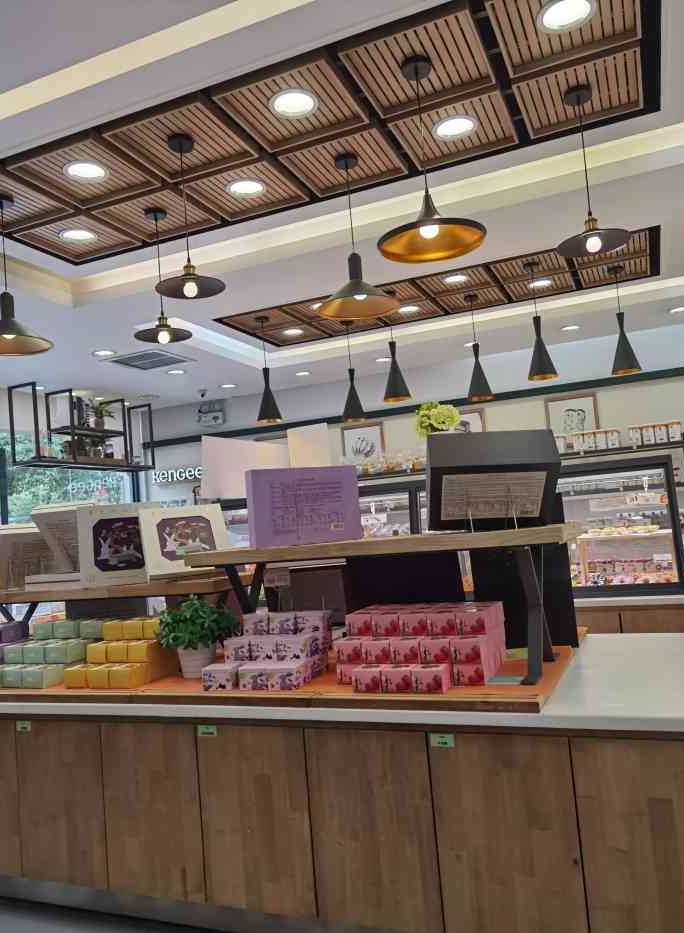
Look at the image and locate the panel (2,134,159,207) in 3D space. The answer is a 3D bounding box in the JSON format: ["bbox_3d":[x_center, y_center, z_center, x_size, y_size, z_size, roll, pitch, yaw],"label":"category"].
[{"bbox_3d":[-1.108,-1.278,3.156,0.447,0.050,0.447,-6,-5,22],"label":"panel"}]

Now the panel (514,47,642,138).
[{"bbox_3d":[0.895,-1.405,2.735,0.425,0.040,0.420,-6,-5,22],"label":"panel"}]

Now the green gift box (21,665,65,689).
[{"bbox_3d":[-1.288,0.907,3.144,0.113,0.072,0.123,-6,-5,22],"label":"green gift box"}]

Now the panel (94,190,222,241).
[{"bbox_3d":[-0.912,-1.259,3.627,0.447,0.050,0.447,-6,-5,22],"label":"panel"}]

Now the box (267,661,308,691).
[{"bbox_3d":[-0.183,0.721,2.503,0.105,0.071,0.105,-7,-6,22],"label":"box"}]

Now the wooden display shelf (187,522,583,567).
[{"bbox_3d":[0.175,0.289,2.655,1.302,0.052,0.630,-7,-6,22],"label":"wooden display shelf"}]

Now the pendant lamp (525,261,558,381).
[{"bbox_3d":[1.169,-0.875,4.341,0.182,0.707,0.182,-7,-6,22],"label":"pendant lamp"}]

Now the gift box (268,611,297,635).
[{"bbox_3d":[-0.223,0.668,3.128,0.124,0.084,0.131,-7,-6,22],"label":"gift box"}]

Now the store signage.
[{"bbox_3d":[-1.655,0.055,7.300,0.605,0.158,0.040,-7,-6,22],"label":"store signage"}]

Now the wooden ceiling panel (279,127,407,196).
[{"bbox_3d":[0.013,-1.260,2.996,0.402,0.050,0.408,-7,-6,22],"label":"wooden ceiling panel"}]

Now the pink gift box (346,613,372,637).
[{"bbox_3d":[0.093,0.676,3.116,0.118,0.085,0.115,-6,-5,22],"label":"pink gift box"}]

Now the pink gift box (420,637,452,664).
[{"bbox_3d":[0.321,0.600,2.401,0.099,0.071,0.105,-7,-6,22],"label":"pink gift box"}]

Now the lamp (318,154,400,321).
[{"bbox_3d":[0.045,-1.060,3.284,0.367,0.724,0.367,-4,-5,0],"label":"lamp"}]

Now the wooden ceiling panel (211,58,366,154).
[{"bbox_3d":[-0.184,-1.379,2.777,0.447,0.050,0.447,-6,-5,22],"label":"wooden ceiling panel"}]

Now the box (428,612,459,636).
[{"bbox_3d":[0.398,0.597,2.792,0.112,0.082,0.114,-7,-6,22],"label":"box"}]

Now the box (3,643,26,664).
[{"bbox_3d":[-1.522,0.895,3.494,0.120,0.081,0.129,-7,-6,22],"label":"box"}]

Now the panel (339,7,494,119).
[{"bbox_3d":[0.277,-1.430,2.584,0.447,0.050,0.447,-6,-5,22],"label":"panel"}]

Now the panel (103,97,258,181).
[{"bbox_3d":[-0.661,-1.378,3.048,0.459,0.055,0.492,-7,-6,22],"label":"panel"}]

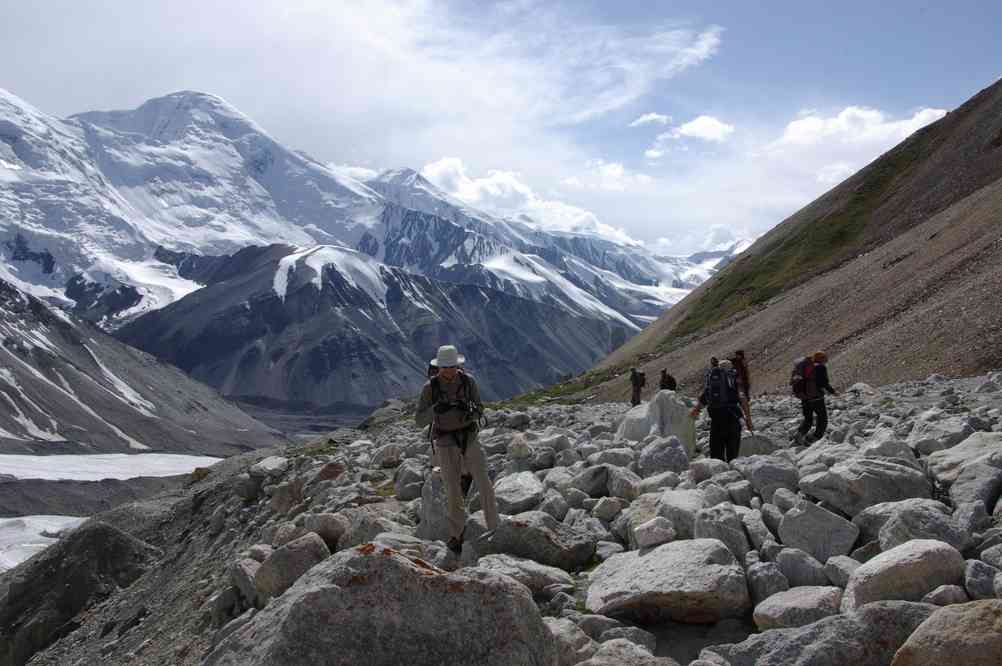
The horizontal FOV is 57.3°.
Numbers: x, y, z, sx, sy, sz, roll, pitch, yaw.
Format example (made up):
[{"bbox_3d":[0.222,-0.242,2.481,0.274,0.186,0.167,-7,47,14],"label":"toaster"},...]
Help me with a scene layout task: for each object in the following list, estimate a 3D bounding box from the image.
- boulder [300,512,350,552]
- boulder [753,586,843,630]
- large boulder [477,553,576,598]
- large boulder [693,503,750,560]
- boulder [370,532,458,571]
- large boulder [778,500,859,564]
[{"bbox_3d":[-1.662,1.930,8.800,0.460,0.397,0.391,0,-1,0],"label":"boulder"},{"bbox_3d":[1.950,1.826,6.050,0.550,0.264,0.413,0,-1,0],"label":"boulder"},{"bbox_3d":[0.168,1.907,7.200,0.812,0.286,0.528,0,-1,0],"label":"large boulder"},{"bbox_3d":[2.019,1.826,8.400,0.540,0.560,0.560,0,-1,0],"label":"large boulder"},{"bbox_3d":[-0.745,1.898,7.900,0.760,0.380,0.600,0,-1,0],"label":"boulder"},{"bbox_3d":[2.872,1.814,8.300,0.740,0.600,0.580,0,-1,0],"label":"large boulder"}]

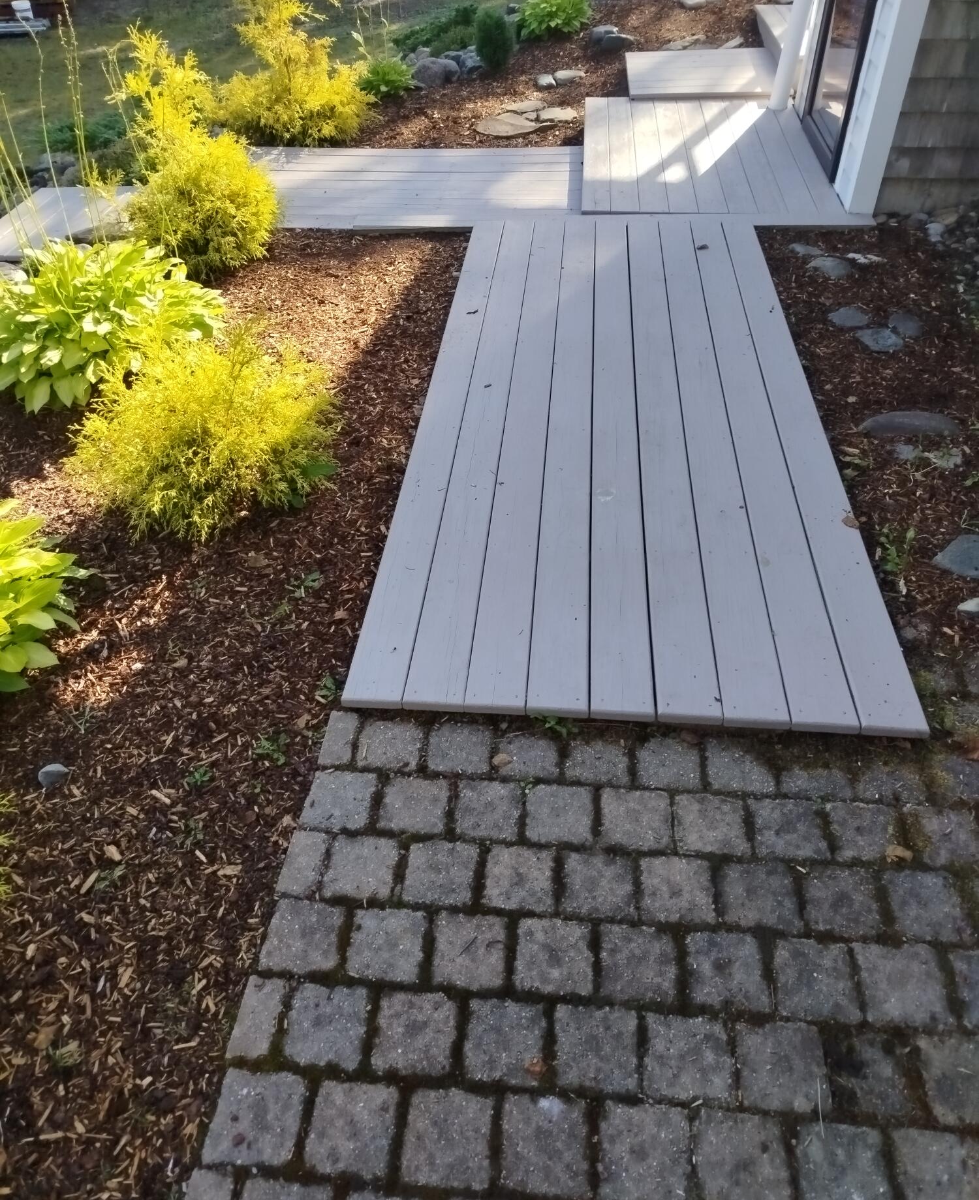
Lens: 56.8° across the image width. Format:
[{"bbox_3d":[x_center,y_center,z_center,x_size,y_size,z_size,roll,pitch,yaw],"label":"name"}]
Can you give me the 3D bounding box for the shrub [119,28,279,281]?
[{"bbox_3d":[-1.301,-1.931,3.915,0.680,0.940,0.660,2,43,5],"label":"shrub"}]

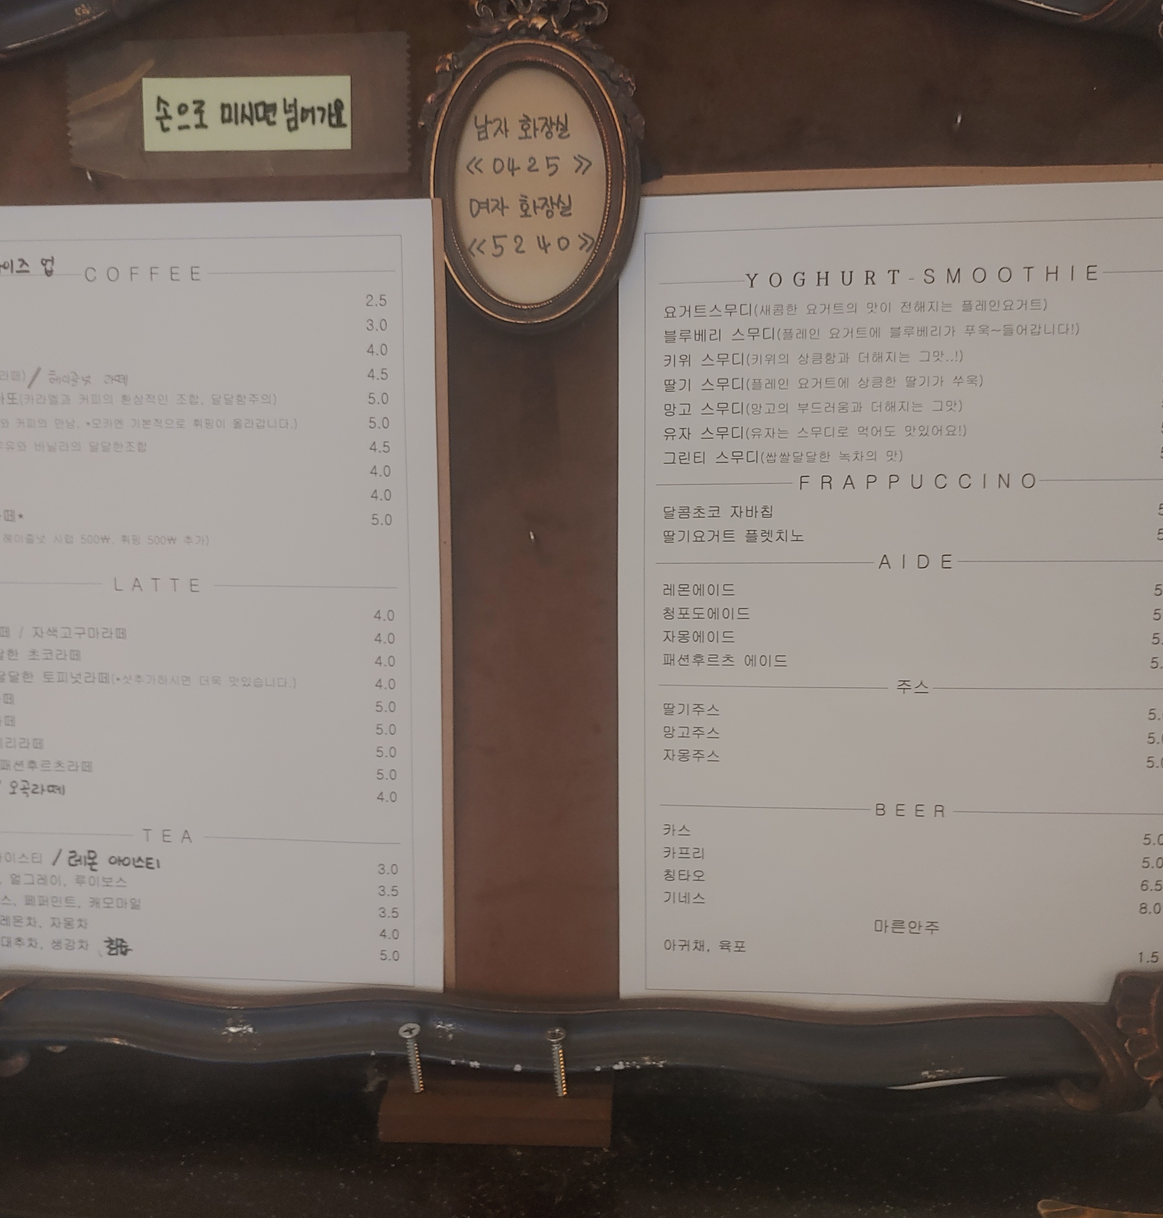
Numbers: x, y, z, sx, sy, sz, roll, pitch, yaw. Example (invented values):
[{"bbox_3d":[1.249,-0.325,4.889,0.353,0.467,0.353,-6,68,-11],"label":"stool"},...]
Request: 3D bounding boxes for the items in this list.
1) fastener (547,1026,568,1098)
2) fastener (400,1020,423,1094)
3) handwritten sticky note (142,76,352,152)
[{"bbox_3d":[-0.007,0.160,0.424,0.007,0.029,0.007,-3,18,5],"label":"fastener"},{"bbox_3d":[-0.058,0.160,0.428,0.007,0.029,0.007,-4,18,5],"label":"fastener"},{"bbox_3d":[-0.120,-0.177,0.435,0.076,0.025,0.002,1,6,5],"label":"handwritten sticky note"}]

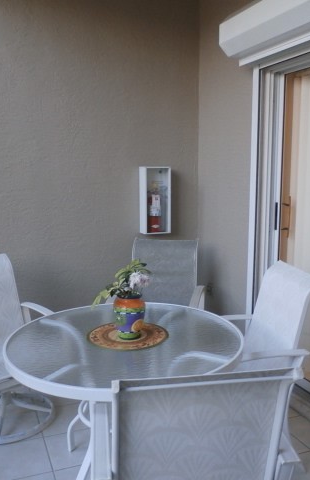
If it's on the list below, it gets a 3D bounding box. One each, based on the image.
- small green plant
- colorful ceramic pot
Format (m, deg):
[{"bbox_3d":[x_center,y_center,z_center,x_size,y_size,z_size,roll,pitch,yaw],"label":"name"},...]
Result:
[{"bbox_3d":[-0.148,0.193,2.099,0.259,0.185,0.200,-1,8,-3],"label":"small green plant"},{"bbox_3d":[-0.118,0.357,2.124,0.148,0.190,0.148,-1,8,-3],"label":"colorful ceramic pot"}]

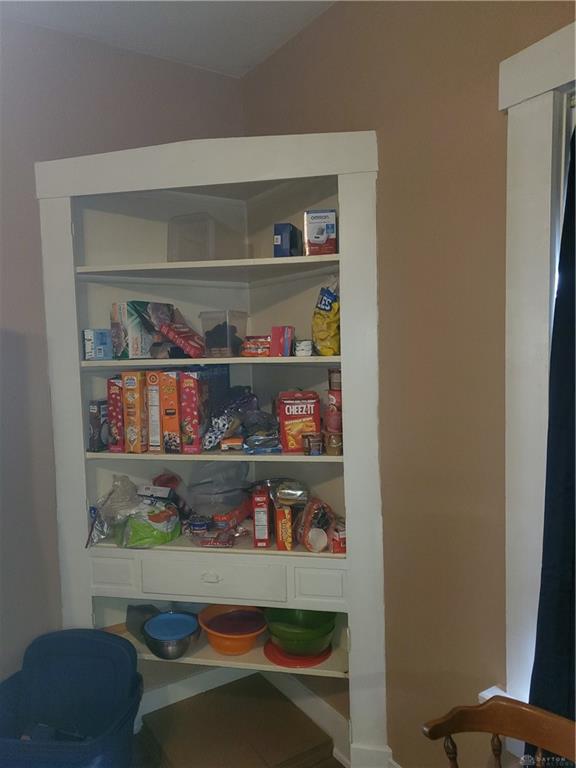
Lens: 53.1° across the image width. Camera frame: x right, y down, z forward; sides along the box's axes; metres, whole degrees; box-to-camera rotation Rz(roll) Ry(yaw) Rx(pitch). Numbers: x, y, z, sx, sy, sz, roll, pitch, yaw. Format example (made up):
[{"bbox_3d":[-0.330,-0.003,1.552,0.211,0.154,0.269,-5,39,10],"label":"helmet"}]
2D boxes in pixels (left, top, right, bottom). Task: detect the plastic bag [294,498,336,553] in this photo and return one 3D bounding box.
[{"bbox_3d":[0.102,0.515,2.134,0.142,0.180,0.090,-1,4,11],"label":"plastic bag"}]

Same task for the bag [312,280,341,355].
[{"bbox_3d":[0.145,-0.237,2.072,0.120,0.272,0.075,1,5,36],"label":"bag"}]

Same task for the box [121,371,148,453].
[{"bbox_3d":[-0.605,0.108,2.375,0.070,0.320,0.205,-1,4,7],"label":"box"}]

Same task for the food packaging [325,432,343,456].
[{"bbox_3d":[0.175,0.219,2.140,0.076,0.082,0.076,-1,4,11],"label":"food packaging"}]

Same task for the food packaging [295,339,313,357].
[{"bbox_3d":[0.056,-0.130,2.072,0.056,0.062,0.056,-1,4,11],"label":"food packaging"}]

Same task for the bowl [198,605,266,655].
[{"bbox_3d":[-0.225,1.037,2.398,0.282,0.115,0.282,-2,4,0],"label":"bowl"}]

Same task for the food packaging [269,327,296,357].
[{"bbox_3d":[-0.015,-0.165,2.240,0.058,0.110,0.071,-5,5,-39],"label":"food packaging"}]

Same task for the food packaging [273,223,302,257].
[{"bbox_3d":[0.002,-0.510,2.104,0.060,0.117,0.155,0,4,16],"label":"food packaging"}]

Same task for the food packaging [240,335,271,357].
[{"bbox_3d":[-0.121,-0.140,2.208,0.105,0.083,0.090,-1,4,8],"label":"food packaging"}]

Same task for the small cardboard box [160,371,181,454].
[{"bbox_3d":[-0.449,0.108,2.243,0.062,0.295,0.190,-2,4,-6],"label":"small cardboard box"}]

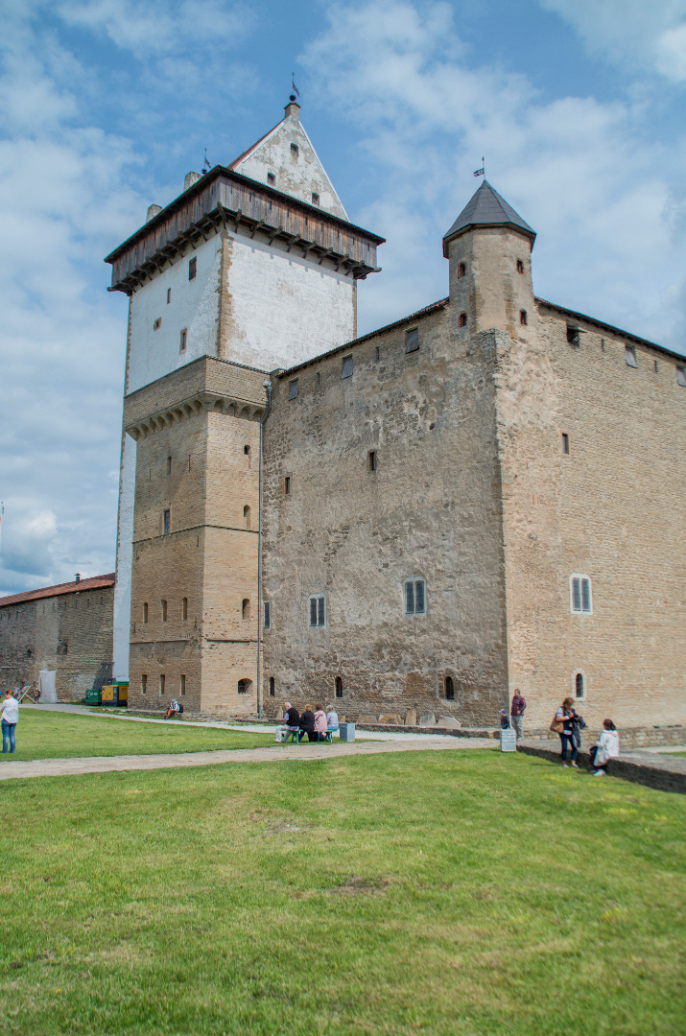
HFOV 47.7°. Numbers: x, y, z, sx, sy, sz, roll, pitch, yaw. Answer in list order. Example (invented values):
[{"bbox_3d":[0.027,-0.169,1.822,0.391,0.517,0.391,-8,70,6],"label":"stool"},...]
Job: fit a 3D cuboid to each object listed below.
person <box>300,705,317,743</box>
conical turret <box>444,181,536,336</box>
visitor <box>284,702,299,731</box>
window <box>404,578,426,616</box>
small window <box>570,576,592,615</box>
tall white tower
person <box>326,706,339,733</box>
[{"bbox_3d":[-1.176,6.774,25.570,0.500,1.235,0.740,2,-11,-11],"label":"person"},{"bbox_3d":[7.441,-12.924,39.246,4.600,9.306,4.600,-2,-11,5],"label":"conical turret"},{"bbox_3d":[-1.794,6.708,25.379,0.850,1.306,0.520,-6,-12,25],"label":"visitor"},{"bbox_3d":[3.509,3.790,37.142,0.220,1.806,1.394,10,-15,-43],"label":"window"},{"bbox_3d":[11.272,3.667,36.910,1.550,1.872,0.220,8,-14,-37],"label":"small window"},{"bbox_3d":[-8.290,-9.206,61.489,17.300,46.998,17.700,9,-15,-42],"label":"tall white tower"},{"bbox_3d":[-0.390,6.830,25.760,0.440,1.180,0.730,2,-11,-13],"label":"person"}]

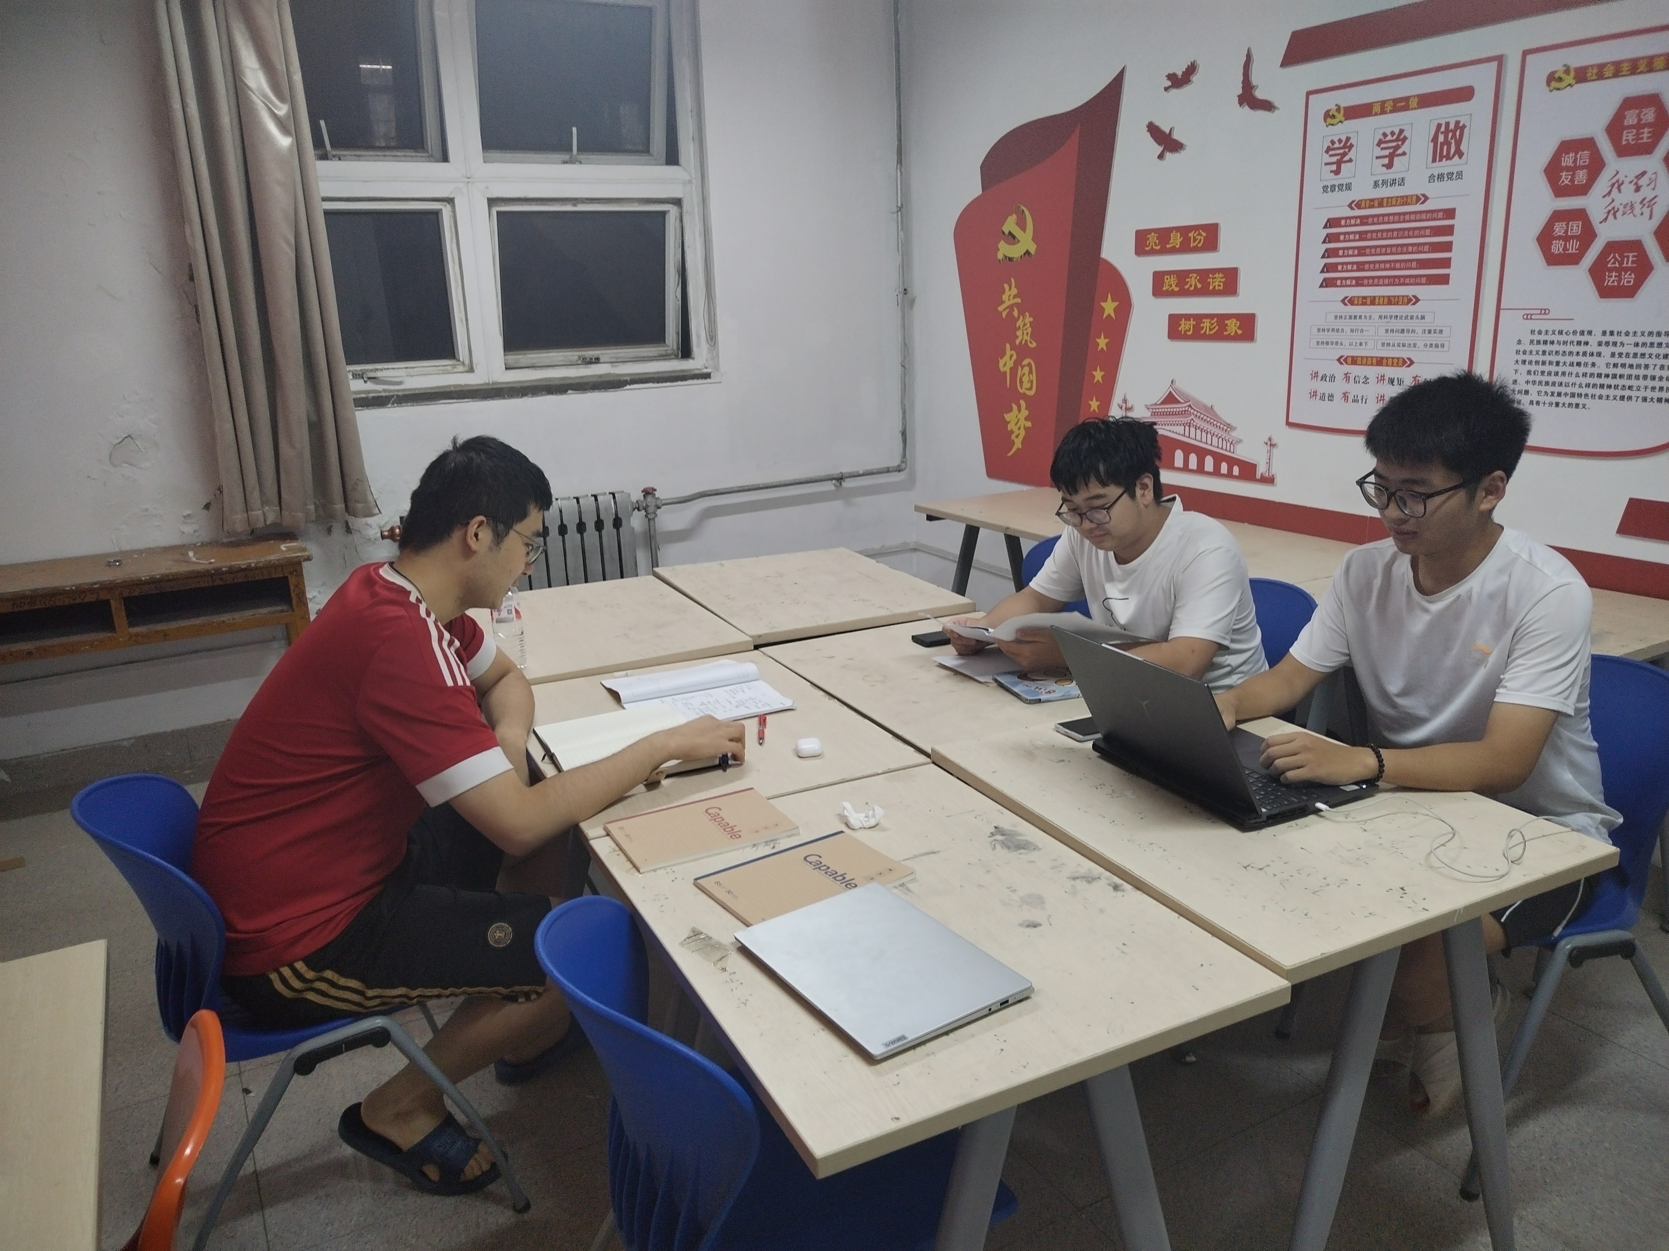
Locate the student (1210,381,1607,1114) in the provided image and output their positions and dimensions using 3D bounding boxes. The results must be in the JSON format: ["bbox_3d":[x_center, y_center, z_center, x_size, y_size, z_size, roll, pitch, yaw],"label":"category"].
[{"bbox_3d":[0.986,0.275,2.123,0.760,1.360,0.560,-11,17,-28],"label":"student"}]

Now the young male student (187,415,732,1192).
[{"bbox_3d":[-0.624,0.340,2.181,0.900,1.310,0.530,-7,16,-18],"label":"young male student"}]

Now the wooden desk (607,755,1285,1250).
[{"bbox_3d":[0.090,0.727,1.754,0.600,0.745,0.800,-9,17,-25],"label":"wooden desk"}]

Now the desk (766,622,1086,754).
[{"bbox_3d":[0.287,0.450,2.768,0.600,0.729,0.800,-9,17,-23],"label":"desk"}]

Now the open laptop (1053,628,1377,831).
[{"bbox_3d":[0.584,0.128,1.944,0.346,0.232,0.354,-9,17,-24],"label":"open laptop"}]

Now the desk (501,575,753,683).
[{"bbox_3d":[-0.609,0.352,3.202,0.600,0.750,0.800,-9,17,-23],"label":"desk"}]

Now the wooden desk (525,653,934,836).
[{"bbox_3d":[-0.260,0.544,2.480,0.600,0.739,0.800,-9,17,-24],"label":"wooden desk"}]

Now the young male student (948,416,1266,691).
[{"bbox_3d":[0.638,0.161,2.809,0.740,1.240,0.580,-13,19,-35],"label":"young male student"}]

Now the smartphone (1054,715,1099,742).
[{"bbox_3d":[0.476,0.177,2.202,0.160,0.008,0.076,-9,17,-24],"label":"smartphone"}]

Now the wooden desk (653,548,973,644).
[{"bbox_3d":[-0.069,0.255,3.482,0.600,0.752,0.800,-9,17,-23],"label":"wooden desk"}]

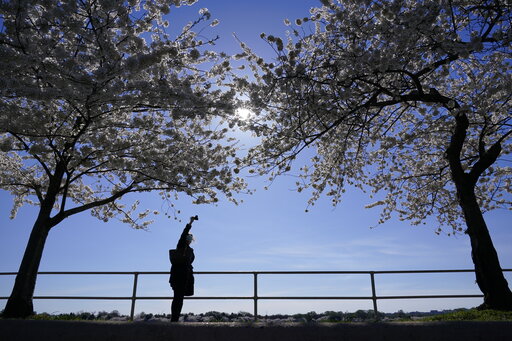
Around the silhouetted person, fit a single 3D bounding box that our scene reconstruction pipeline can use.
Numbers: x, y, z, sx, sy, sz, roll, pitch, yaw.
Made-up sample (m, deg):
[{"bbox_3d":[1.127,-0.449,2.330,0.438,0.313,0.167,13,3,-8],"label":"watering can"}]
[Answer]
[{"bbox_3d":[-1.460,1.905,6.741,0.550,2.080,0.520,-8,-24,18],"label":"silhouetted person"}]

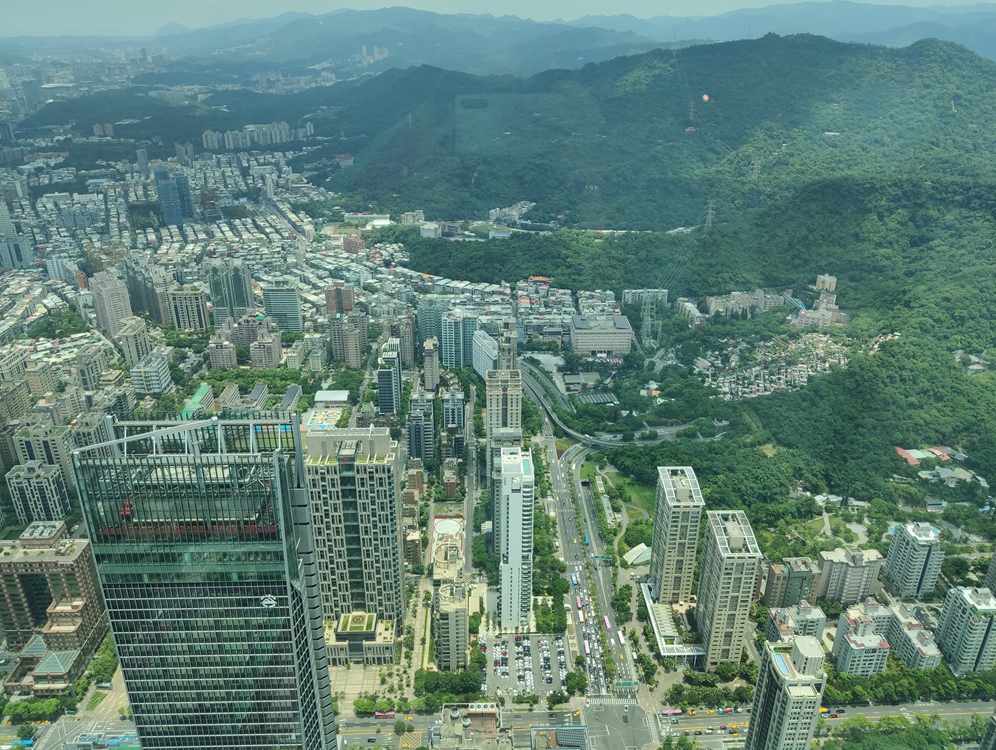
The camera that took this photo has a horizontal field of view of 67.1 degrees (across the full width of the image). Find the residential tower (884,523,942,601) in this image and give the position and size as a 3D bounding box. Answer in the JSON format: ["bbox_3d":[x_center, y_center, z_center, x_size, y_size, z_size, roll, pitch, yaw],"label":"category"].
[{"bbox_3d":[302.190,133.690,542.630,26.200,50.000,24.800,0,24,-1],"label":"residential tower"}]

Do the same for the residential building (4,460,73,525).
[{"bbox_3d":[-388.880,99.480,637.700,35.000,50.000,17.000,-2,25,-5],"label":"residential building"}]

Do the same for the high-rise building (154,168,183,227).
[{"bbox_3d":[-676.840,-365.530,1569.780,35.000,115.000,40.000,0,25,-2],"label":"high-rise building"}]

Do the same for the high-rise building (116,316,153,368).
[{"bbox_3d":[-462.660,-40.430,953.230,29.600,43.500,55.300,-2,24,-5],"label":"high-rise building"}]

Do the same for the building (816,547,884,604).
[{"bbox_3d":[252.830,143.120,539.500,43.100,39.100,22.300,0,24,-1],"label":"building"}]

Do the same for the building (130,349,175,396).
[{"bbox_3d":[-397.420,-2.020,874.320,29.700,35.100,61.400,0,24,-1],"label":"building"}]

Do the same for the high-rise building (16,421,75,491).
[{"bbox_3d":[-403.660,73.840,676.620,39.000,64.000,19.000,-1,25,-3],"label":"high-rise building"}]

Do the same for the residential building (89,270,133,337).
[{"bbox_3d":[-529.700,-96.640,1035.750,31.000,73.000,56.000,-19,31,-37],"label":"residential building"}]

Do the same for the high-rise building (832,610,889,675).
[{"bbox_3d":[239.460,176.990,493.610,28.000,39.000,31.000,0,25,0],"label":"high-rise building"}]

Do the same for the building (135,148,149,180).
[{"bbox_3d":[-974.190,-572.650,2068.520,21.200,86.700,17.700,-11,26,-23],"label":"building"}]

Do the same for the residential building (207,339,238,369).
[{"bbox_3d":[-340.290,-26.870,933.610,26.700,33.600,21.700,0,24,0],"label":"residential building"}]

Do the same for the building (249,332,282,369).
[{"bbox_3d":[-288.760,-28.990,937.030,28.600,36.000,31.000,-1,25,-2],"label":"building"}]

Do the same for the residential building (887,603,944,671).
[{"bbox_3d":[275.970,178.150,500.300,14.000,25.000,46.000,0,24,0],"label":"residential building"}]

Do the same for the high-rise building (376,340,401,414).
[{"bbox_3d":[-118.800,1.400,828.500,20.800,75.200,37.600,0,24,0],"label":"high-rise building"}]

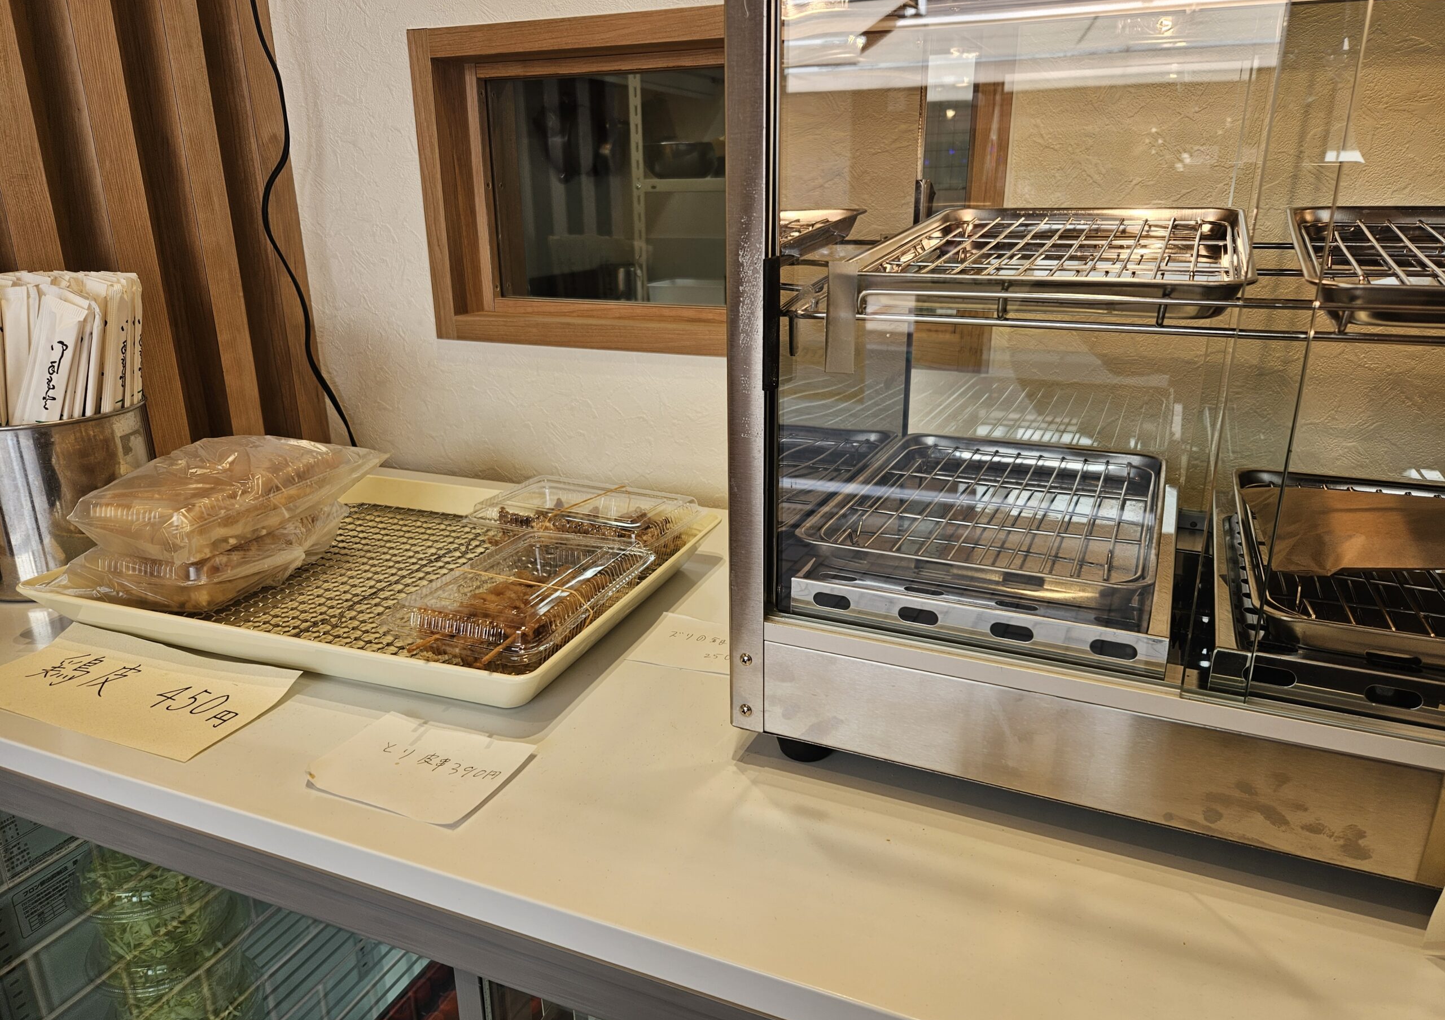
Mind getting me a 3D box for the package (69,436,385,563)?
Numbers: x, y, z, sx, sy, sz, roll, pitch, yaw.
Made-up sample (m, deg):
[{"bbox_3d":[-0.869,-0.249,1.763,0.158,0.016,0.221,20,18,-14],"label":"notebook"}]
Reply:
[{"bbox_3d":[-0.379,-0.019,0.760,0.124,0.048,0.199,5,19,16],"label":"package"}]

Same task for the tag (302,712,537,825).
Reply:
[{"bbox_3d":[-0.165,0.140,0.529,0.101,0.005,0.075,7,20,21],"label":"tag"}]

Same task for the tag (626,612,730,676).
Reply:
[{"bbox_3d":[-0.007,0.093,0.666,0.102,0.004,0.076,6,20,18],"label":"tag"}]

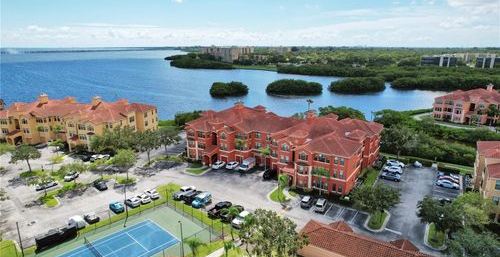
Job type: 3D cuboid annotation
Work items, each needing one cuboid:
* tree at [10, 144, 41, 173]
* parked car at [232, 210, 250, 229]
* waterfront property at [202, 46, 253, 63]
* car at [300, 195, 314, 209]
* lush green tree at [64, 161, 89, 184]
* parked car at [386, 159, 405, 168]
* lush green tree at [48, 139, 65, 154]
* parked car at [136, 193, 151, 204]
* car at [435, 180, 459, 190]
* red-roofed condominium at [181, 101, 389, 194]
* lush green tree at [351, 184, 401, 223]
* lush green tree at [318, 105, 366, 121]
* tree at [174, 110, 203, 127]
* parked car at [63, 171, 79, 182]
[{"bbox_3d":[-61.468,8.305,84.045,7.400,7.700,7.400,0,15,0],"label":"tree"},{"bbox_3d":[-1.244,17.949,60.232,1.950,1.770,4.750,13,19,39],"label":"parked car"},{"bbox_3d":[-49.791,-168.664,703.544,122.000,34.000,60.000,0,15,0],"label":"waterfront property"},{"bbox_3d":[12.542,16.238,67.198,1.900,1.680,4.500,8,17,29],"label":"car"},{"bbox_3d":[-45.568,11.683,79.409,6.600,5.500,6.200,0,15,0],"label":"lush green tree"},{"bbox_3d":[43.593,10.559,91.254,4.700,1.600,1.880,9,17,31],"label":"parked car"},{"bbox_3d":[-61.509,6.109,97.414,4.700,5.100,4.700,0,15,0],"label":"lush green tree"},{"bbox_3d":[-24.775,15.554,69.820,1.820,1.450,4.550,-13,20,-41],"label":"parked car"},{"bbox_3d":[49.029,13.970,75.597,4.750,1.450,1.830,8,17,29],"label":"car"},{"bbox_3d":[10.250,1.330,96.330,53.000,15.500,37.000,9,17,30],"label":"red-roofed condominium"},{"bbox_3d":[25.960,15.420,61.417,9.800,7.500,9.200,0,15,0],"label":"lush green tree"},{"bbox_3d":[35.226,-1.968,117.420,17.000,12.400,13.000,0,15,0],"label":"lush green tree"},{"bbox_3d":[-26.660,-4.921,137.963,12.290,7.240,10.450,0,15,0],"label":"tree"},{"bbox_3d":[-47.266,12.375,81.657,1.830,1.500,4.500,3,15,12],"label":"parked car"}]

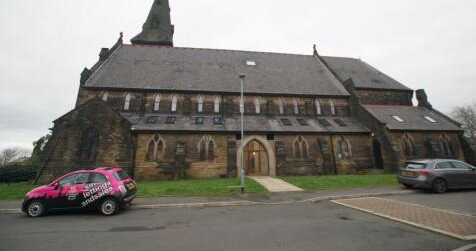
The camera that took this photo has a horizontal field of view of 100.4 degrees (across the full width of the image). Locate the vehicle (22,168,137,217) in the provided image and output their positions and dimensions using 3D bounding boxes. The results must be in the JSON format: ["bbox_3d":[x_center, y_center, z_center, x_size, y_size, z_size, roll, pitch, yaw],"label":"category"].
[{"bbox_3d":[-5.829,2.448,7.554,3.550,1.490,1.630,1,-11,-7],"label":"vehicle"}]

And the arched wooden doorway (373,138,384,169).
[{"bbox_3d":[13.702,2.773,19.445,0.300,3.028,1.150,1,-14,-7],"label":"arched wooden doorway"}]

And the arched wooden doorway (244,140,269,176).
[{"bbox_3d":[1.707,2.959,18.511,2.376,3.419,0.300,1,-14,-7],"label":"arched wooden doorway"}]

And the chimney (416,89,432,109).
[{"bbox_3d":[21.280,-2.955,22.778,0.750,2.100,1.050,1,-14,-7],"label":"chimney"}]

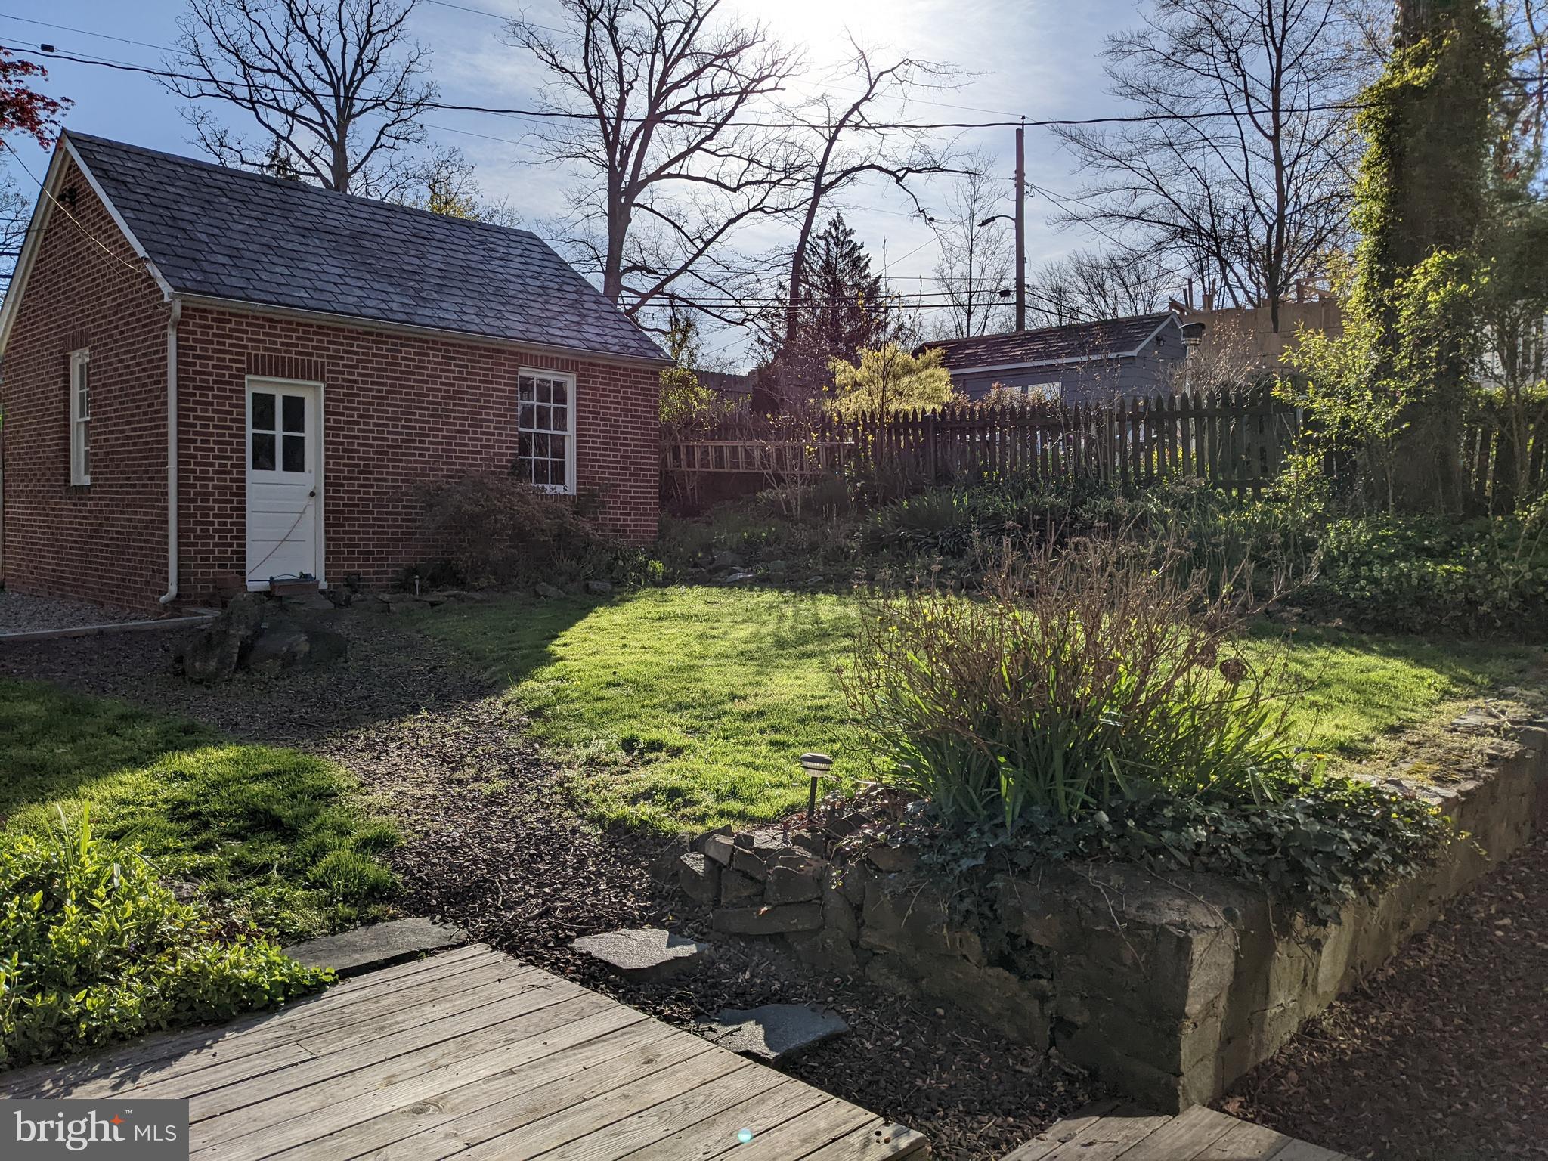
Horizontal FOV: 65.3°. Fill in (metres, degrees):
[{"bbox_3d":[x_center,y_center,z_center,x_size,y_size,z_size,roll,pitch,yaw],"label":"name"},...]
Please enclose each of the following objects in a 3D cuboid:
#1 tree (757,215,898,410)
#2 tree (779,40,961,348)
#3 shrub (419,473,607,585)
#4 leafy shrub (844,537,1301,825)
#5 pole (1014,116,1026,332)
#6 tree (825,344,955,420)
[{"bbox_3d":[1.917,-8.721,43.000,5.100,9.000,5.000,1,2,0],"label":"tree"},{"bbox_3d":[3.265,-11.273,41.000,6.200,14.100,5.500,1,2,0],"label":"tree"},{"bbox_3d":[-2.745,-0.524,12.600,1.500,1.200,1.850,3,3,45],"label":"shrub"},{"bbox_3d":[1.148,0.375,4.650,1.700,1.070,1.400,1,2,0],"label":"leafy shrub"},{"bbox_3d":[7.764,-9.116,38.000,0.270,10.800,0.270,1,2,0],"label":"pole"},{"bbox_3d":[1.865,-2.735,19.300,2.100,2.100,1.900,1,2,0],"label":"tree"}]

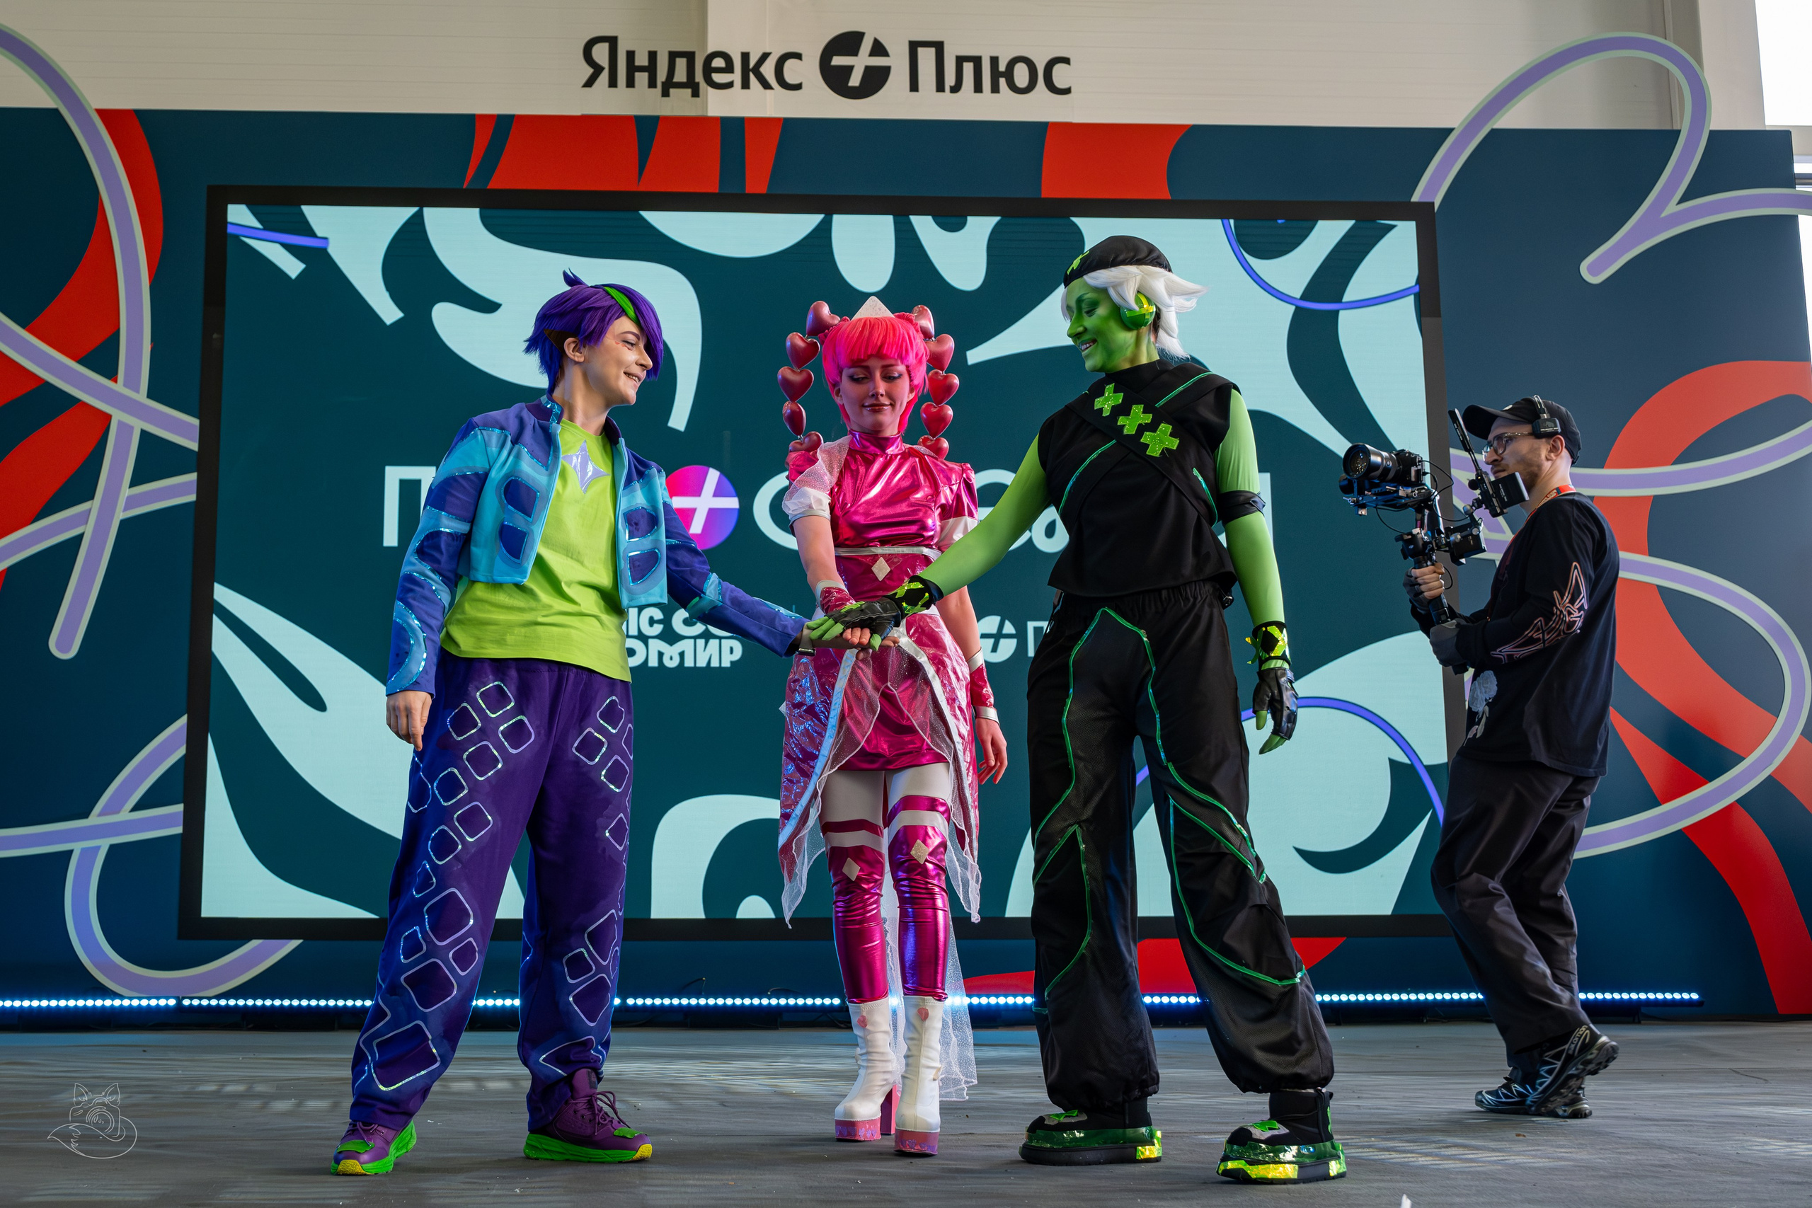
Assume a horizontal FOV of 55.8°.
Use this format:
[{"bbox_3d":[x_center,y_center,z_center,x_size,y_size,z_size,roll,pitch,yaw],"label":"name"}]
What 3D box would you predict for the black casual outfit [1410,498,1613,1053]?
[{"bbox_3d":[1.439,0.379,4.043,0.460,1.340,0.480,1,-8,-11],"label":"black casual outfit"}]

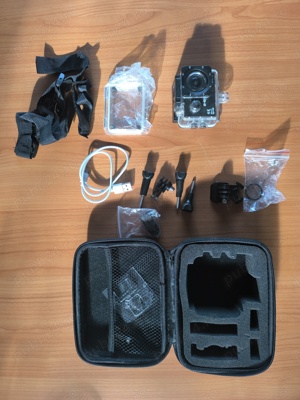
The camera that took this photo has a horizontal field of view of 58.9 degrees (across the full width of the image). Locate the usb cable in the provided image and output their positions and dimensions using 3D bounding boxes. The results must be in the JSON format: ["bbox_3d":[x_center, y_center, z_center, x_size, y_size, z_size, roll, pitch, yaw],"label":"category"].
[{"bbox_3d":[-0.058,-0.034,0.352,0.069,0.014,0.076,0,86,2],"label":"usb cable"}]

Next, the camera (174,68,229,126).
[{"bbox_3d":[0.066,-0.130,0.340,0.069,0.044,0.065,0,86,2],"label":"camera"}]

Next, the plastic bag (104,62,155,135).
[{"bbox_3d":[-0.026,-0.134,0.348,0.064,0.034,0.087,0,86,2],"label":"plastic bag"}]

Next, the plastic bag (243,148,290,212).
[{"bbox_3d":[0.151,-0.025,0.341,0.054,0.022,0.080,0,86,2],"label":"plastic bag"}]

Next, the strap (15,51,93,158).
[{"bbox_3d":[-0.128,-0.127,0.351,0.095,0.034,0.139,0,86,2],"label":"strap"}]

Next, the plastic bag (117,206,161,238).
[{"bbox_3d":[-0.014,0.030,0.346,0.056,0.014,0.043,0,86,2],"label":"plastic bag"}]

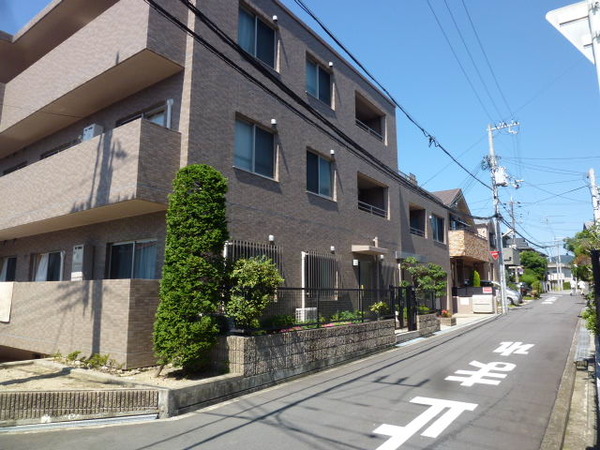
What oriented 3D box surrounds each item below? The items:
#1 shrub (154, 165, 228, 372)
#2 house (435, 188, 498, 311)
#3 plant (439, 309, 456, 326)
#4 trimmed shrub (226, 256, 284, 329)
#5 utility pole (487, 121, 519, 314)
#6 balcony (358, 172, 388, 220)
[{"bbox_3d":[-1.657,0.666,6.517,1.000,3.200,1.000,0,-9,0],"label":"shrub"},{"bbox_3d":[7.285,1.663,26.962,8.600,7.500,8.000,-6,-11,36],"label":"house"},{"bbox_3d":[5.714,3.578,16.211,0.600,0.620,0.580,-6,-11,36],"label":"plant"},{"bbox_3d":[-0.810,1.199,7.435,0.980,1.200,1.000,0,-9,0],"label":"trimmed shrub"},{"bbox_3d":[10.467,-0.441,20.550,1.600,9.600,0.700,-6,-11,36],"label":"utility pole"},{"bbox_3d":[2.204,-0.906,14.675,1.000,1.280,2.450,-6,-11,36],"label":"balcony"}]

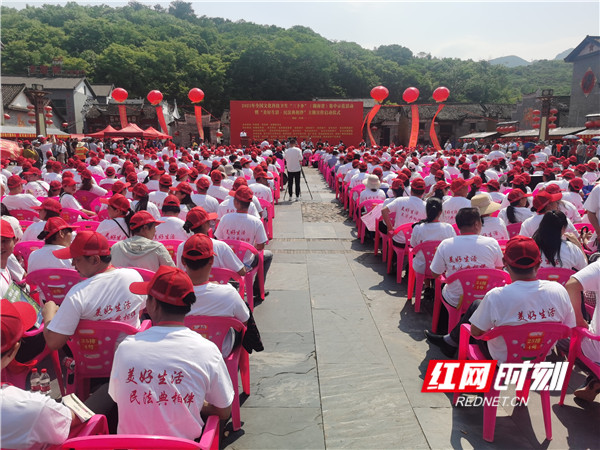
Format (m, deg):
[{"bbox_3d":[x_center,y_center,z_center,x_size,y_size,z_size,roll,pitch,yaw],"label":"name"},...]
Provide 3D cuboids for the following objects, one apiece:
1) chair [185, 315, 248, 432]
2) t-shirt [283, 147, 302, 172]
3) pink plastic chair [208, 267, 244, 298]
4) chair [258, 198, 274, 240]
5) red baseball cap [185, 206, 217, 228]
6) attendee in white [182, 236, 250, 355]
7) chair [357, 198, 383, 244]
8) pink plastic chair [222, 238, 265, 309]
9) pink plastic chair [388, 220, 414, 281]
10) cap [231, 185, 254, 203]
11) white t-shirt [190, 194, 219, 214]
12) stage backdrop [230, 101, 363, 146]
[{"bbox_3d":[-0.585,0.855,2.966,0.540,0.755,0.520,-1,10,-5],"label":"chair"},{"bbox_3d":[-0.179,-1.847,13.300,0.540,0.740,0.320,1,11,5],"label":"t-shirt"},{"bbox_3d":[-0.742,0.662,4.064,0.540,0.760,0.530,0,11,0],"label":"pink plastic chair"},{"bbox_3d":[-0.760,-0.076,8.184,0.540,0.755,0.520,-1,10,-3],"label":"chair"},{"bbox_3d":[-0.810,-0.057,3.830,0.270,0.150,0.180,-7,12,-31],"label":"red baseball cap"},{"bbox_3d":[-0.600,0.602,3.114,0.540,1.200,0.780,-1,10,-3],"label":"attendee in white"},{"bbox_3d":[1.300,-0.080,8.204,0.540,0.755,0.520,1,10,5],"label":"chair"},{"bbox_3d":[-0.663,0.484,5.007,0.540,0.760,0.530,0,11,2],"label":"pink plastic chair"},{"bbox_3d":[1.430,0.309,6.045,0.580,0.770,0.540,0,11,0],"label":"pink plastic chair"},{"bbox_3d":[-0.590,-0.326,4.844,0.270,0.150,0.180,17,18,32],"label":"cap"},{"bbox_3d":[-1.263,-0.111,6.187,0.500,0.620,0.310,0,11,0],"label":"white t-shirt"},{"bbox_3d":[-0.231,-7.638,36.000,10.208,3.746,0.150,0,11,0],"label":"stage backdrop"}]

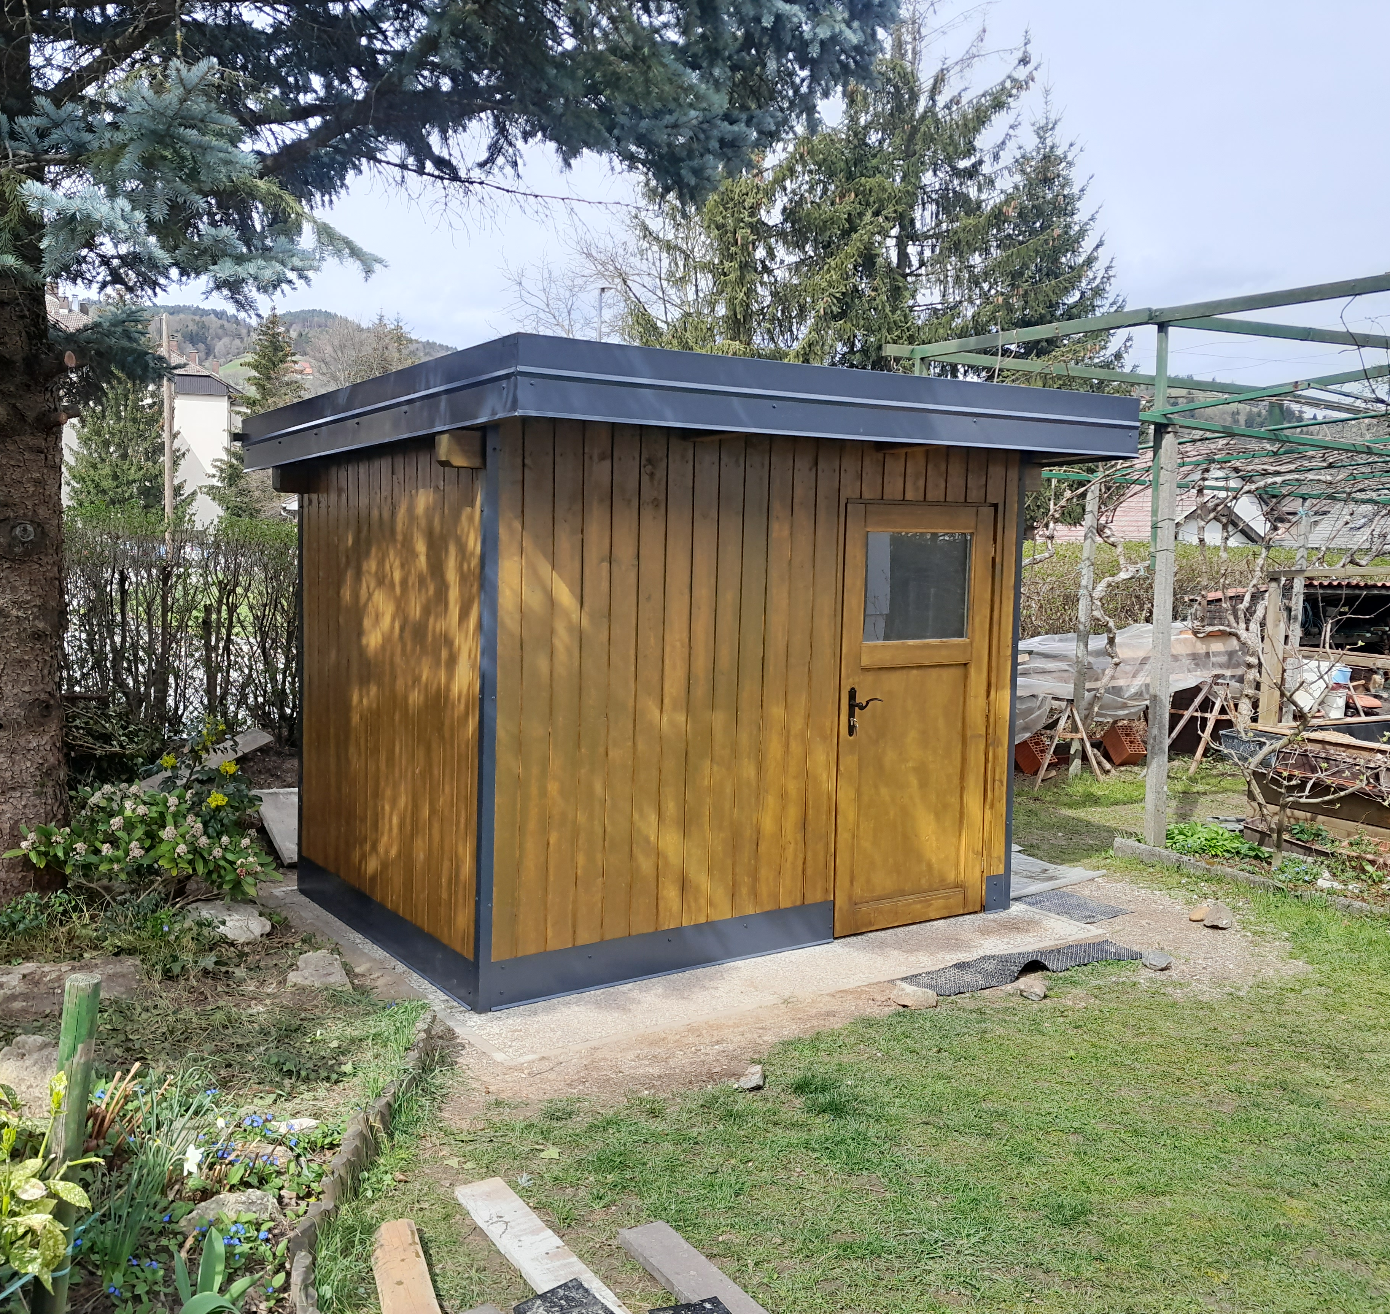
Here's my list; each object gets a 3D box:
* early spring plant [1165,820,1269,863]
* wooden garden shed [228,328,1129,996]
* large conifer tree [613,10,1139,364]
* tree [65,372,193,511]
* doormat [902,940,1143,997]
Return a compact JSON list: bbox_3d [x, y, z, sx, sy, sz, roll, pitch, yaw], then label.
[{"bbox_3d":[3.175,1.118,8.000,0.630,0.180,0.460,3,4,22],"label":"early spring plant"},{"bbox_3d":[-0.160,0.006,6.351,3.090,2.410,3.000,-2,5,-35],"label":"wooden garden shed"},{"bbox_3d":[2.272,-4.202,17.000,6.400,9.500,6.200,2,4,7],"label":"large conifer tree"},{"bbox_3d":[-13.365,-3.825,31.000,3.300,6.200,3.300,-1,4,-23],"label":"tree"},{"bbox_3d":[1.424,1.304,5.584,1.210,0.060,0.280,-2,5,-35],"label":"doormat"}]

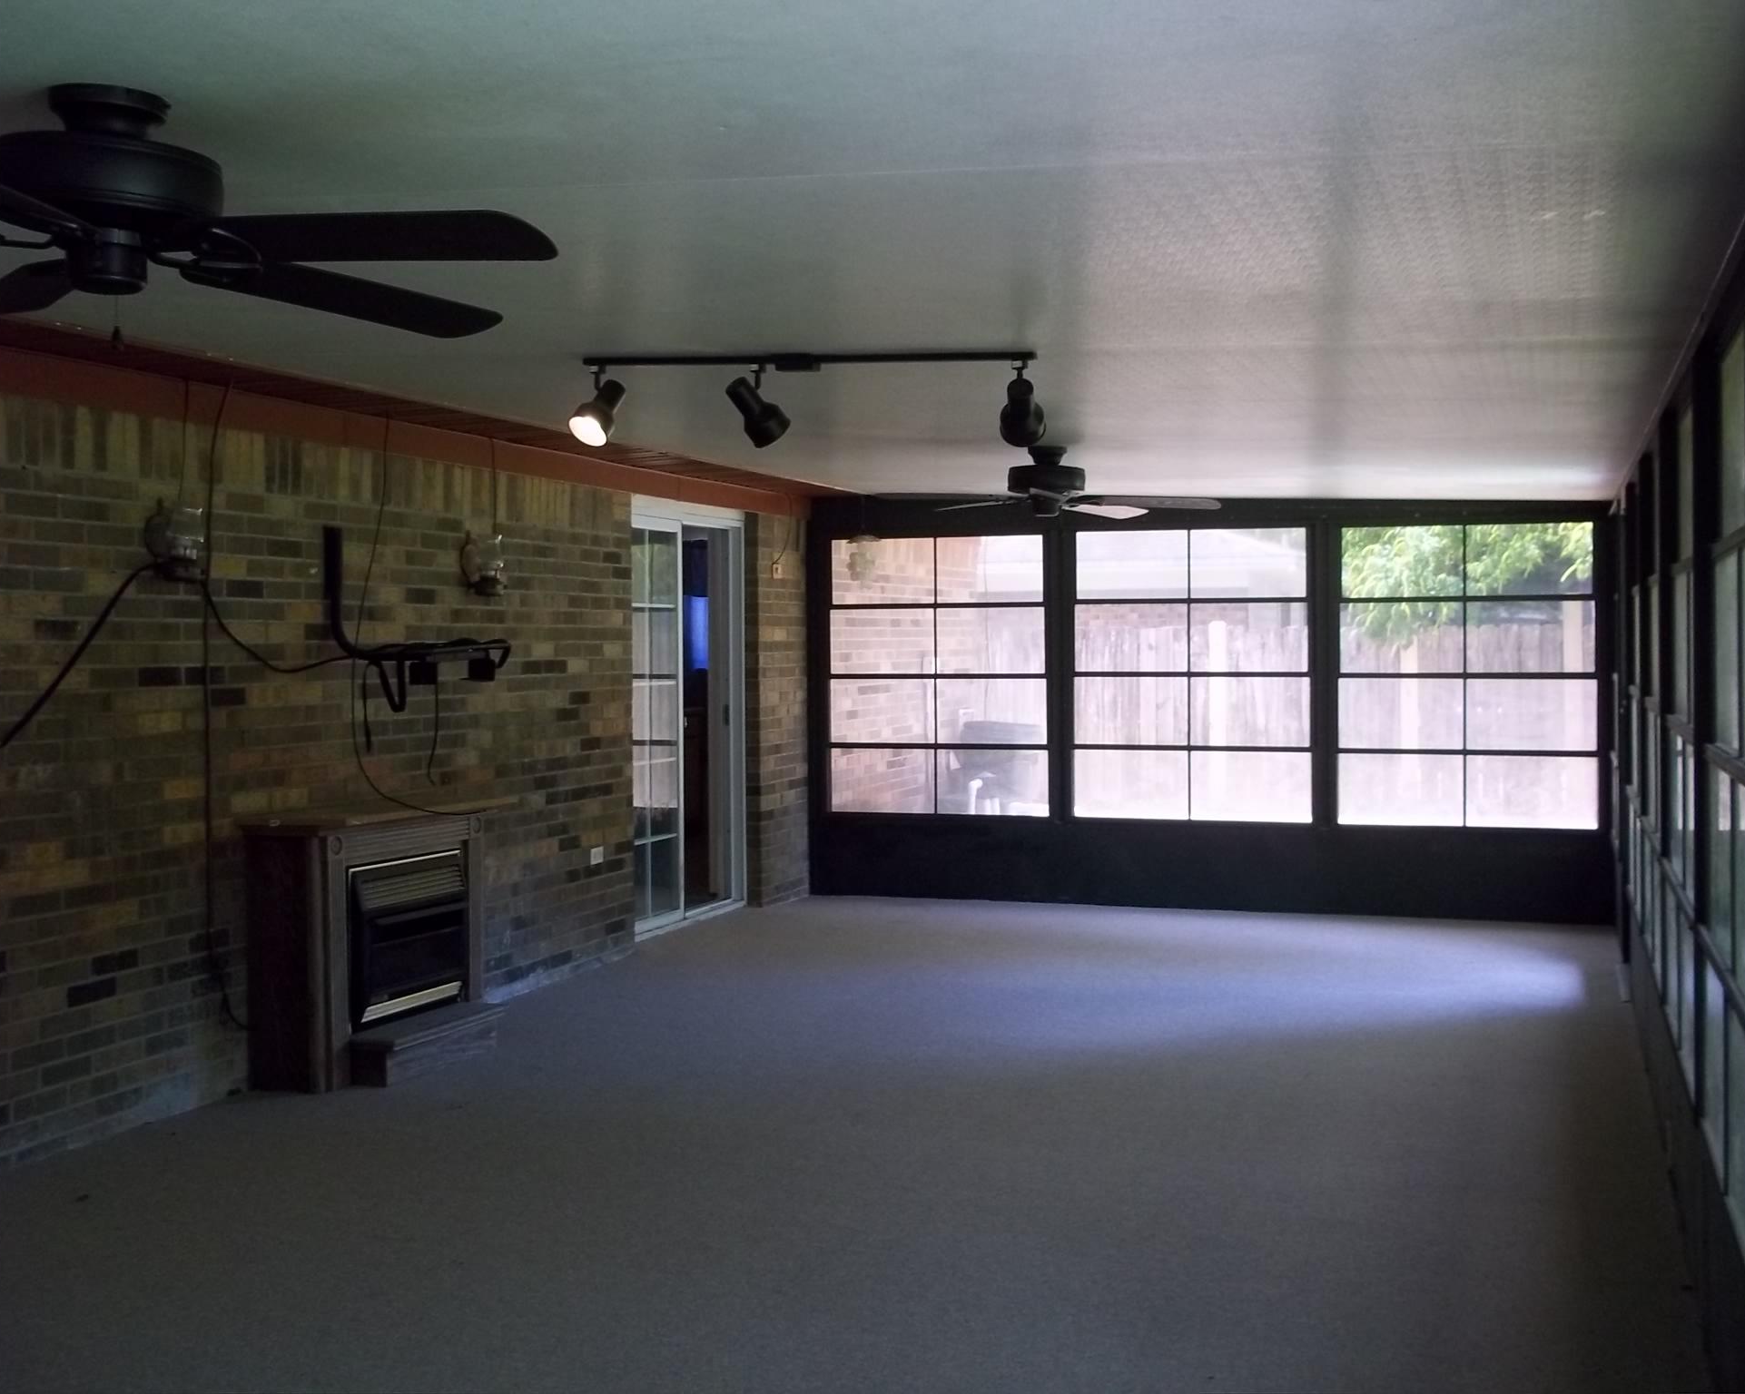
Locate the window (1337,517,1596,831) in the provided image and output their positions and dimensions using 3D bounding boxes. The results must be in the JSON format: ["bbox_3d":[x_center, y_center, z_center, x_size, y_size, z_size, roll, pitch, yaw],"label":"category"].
[{"bbox_3d":[2.913,-0.103,9.502,1.250,1.540,0.100,0,1,19],"label":"window"}]

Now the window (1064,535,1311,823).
[{"bbox_3d":[1.632,-0.112,9.952,1.250,1.540,0.100,0,1,19],"label":"window"}]

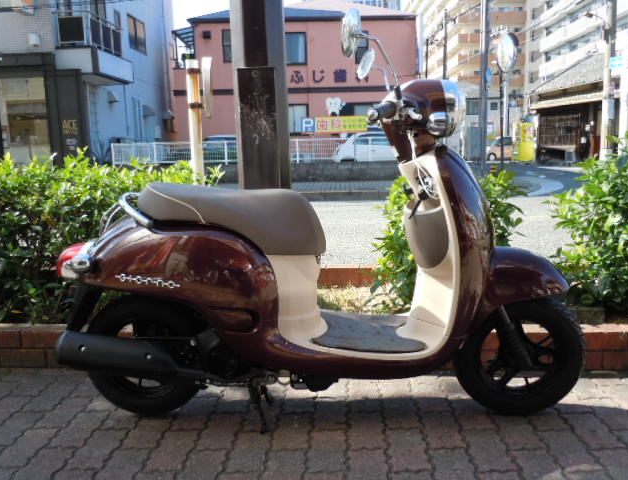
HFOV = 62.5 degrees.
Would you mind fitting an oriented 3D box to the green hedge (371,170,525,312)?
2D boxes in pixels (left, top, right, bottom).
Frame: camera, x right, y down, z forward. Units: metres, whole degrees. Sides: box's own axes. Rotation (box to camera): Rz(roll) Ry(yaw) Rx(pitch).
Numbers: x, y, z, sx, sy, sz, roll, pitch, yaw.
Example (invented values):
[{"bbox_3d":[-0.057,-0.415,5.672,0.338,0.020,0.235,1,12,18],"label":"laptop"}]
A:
[{"bbox_3d":[0.660,-0.024,2.573,0.740,0.629,0.580,-1,10,3],"label":"green hedge"}]

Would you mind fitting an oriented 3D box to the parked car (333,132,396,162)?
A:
[{"bbox_3d":[2.392,-3.227,19.200,3.500,1.550,1.520,-4,10,-13],"label":"parked car"}]

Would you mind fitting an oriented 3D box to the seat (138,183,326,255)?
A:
[{"bbox_3d":[-0.252,-0.077,1.579,0.575,0.225,0.270,-1,10,3],"label":"seat"}]

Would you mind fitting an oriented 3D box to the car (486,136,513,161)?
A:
[{"bbox_3d":[11.587,-5.483,31.447,3.450,1.500,1.480,-1,10,3],"label":"car"}]

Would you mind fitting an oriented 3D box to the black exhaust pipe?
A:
[{"bbox_3d":[-0.543,0.354,1.526,0.447,0.110,0.118,9,10,1],"label":"black exhaust pipe"}]

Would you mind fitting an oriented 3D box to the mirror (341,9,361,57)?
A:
[{"bbox_3d":[0.087,-0.479,1.197,0.033,0.108,0.108,16,14,13],"label":"mirror"}]

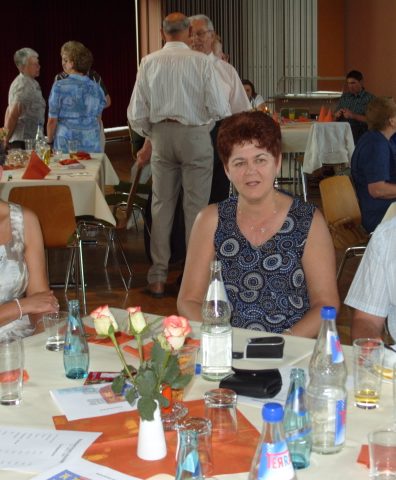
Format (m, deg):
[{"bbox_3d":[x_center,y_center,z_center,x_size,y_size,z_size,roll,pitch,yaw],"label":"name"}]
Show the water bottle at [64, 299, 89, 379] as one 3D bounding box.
[{"bbox_3d":[-0.293,0.237,2.214,0.062,0.184,0.062,-5,11,-17],"label":"water bottle"}]

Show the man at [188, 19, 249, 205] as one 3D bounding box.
[{"bbox_3d":[0.057,-0.586,6.154,0.540,1.776,0.360,7,13,38],"label":"man"}]

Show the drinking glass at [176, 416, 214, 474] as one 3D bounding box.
[{"bbox_3d":[-0.006,0.392,1.759,0.071,0.091,0.071,-1,11,0],"label":"drinking glass"}]

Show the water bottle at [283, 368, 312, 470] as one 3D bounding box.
[{"bbox_3d":[0.189,0.340,1.761,0.060,0.189,0.060,-1,11,0],"label":"water bottle"}]

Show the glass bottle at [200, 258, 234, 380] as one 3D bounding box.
[{"bbox_3d":[0.042,0.190,2.171,0.074,0.278,0.074,-1,10,0],"label":"glass bottle"}]

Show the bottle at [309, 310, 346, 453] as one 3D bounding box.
[{"bbox_3d":[0.246,0.264,1.751,0.075,0.276,0.075,2,11,17],"label":"bottle"}]

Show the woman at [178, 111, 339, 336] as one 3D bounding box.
[{"bbox_3d":[0.176,0.330,2.650,0.520,1.340,0.720,1,11,7],"label":"woman"}]

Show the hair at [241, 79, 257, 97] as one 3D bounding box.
[{"bbox_3d":[0.603,-1.852,11.300,0.200,0.240,0.220,4,12,22],"label":"hair"}]

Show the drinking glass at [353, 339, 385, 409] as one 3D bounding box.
[{"bbox_3d":[0.364,0.288,1.979,0.065,0.139,0.065,-1,10,0],"label":"drinking glass"}]

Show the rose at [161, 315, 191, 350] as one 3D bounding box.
[{"bbox_3d":[-0.042,0.174,1.734,0.060,0.066,0.058,-1,10,0],"label":"rose"}]

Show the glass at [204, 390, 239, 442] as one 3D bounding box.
[{"bbox_3d":[0.048,0.362,1.904,0.072,0.092,0.072,-1,11,0],"label":"glass"}]

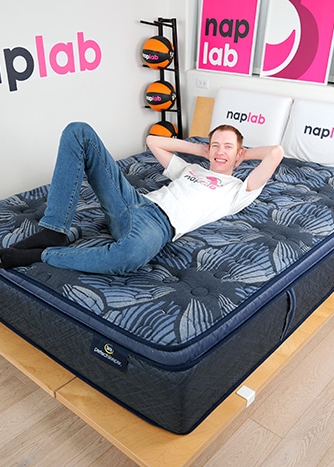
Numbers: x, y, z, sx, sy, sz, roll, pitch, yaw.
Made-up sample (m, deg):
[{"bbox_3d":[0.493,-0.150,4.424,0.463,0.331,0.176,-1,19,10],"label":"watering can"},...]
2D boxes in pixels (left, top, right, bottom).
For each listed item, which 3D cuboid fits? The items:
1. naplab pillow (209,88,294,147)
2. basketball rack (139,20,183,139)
[{"bbox_3d":[0.597,-0.815,3.352,0.620,0.400,0.130,22,23,37],"label":"naplab pillow"},{"bbox_3d":[-0.030,-0.977,3.811,0.290,1.400,0.340,22,35,37],"label":"basketball rack"}]

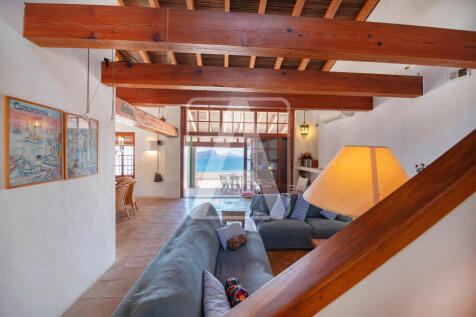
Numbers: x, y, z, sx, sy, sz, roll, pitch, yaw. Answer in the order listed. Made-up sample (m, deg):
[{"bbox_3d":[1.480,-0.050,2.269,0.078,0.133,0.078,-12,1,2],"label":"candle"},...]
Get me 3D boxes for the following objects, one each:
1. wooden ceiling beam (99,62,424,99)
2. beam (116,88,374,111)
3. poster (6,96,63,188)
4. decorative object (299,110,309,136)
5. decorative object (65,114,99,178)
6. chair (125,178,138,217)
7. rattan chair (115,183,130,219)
[{"bbox_3d":[0.467,-1.086,2.800,4.475,0.274,0.136,1,1,-4],"label":"wooden ceiling beam"},{"bbox_3d":[0.230,-1.097,3.745,4.800,0.274,0.136,1,1,-4],"label":"beam"},{"bbox_3d":[-1.696,-0.116,1.691,0.026,0.683,0.496,1,1,-4],"label":"poster"},{"bbox_3d":[2.375,-1.226,7.052,0.270,0.957,0.270,1,1,-4],"label":"decorative object"},{"bbox_3d":[-1.735,-0.130,2.231,0.026,0.680,0.501,1,1,-4],"label":"decorative object"},{"bbox_3d":[-3.023,1.039,5.445,0.560,0.880,0.560,1,1,-4],"label":"chair"},{"bbox_3d":[-2.994,1.055,5.030,0.560,0.860,0.560,1,1,-4],"label":"rattan chair"}]

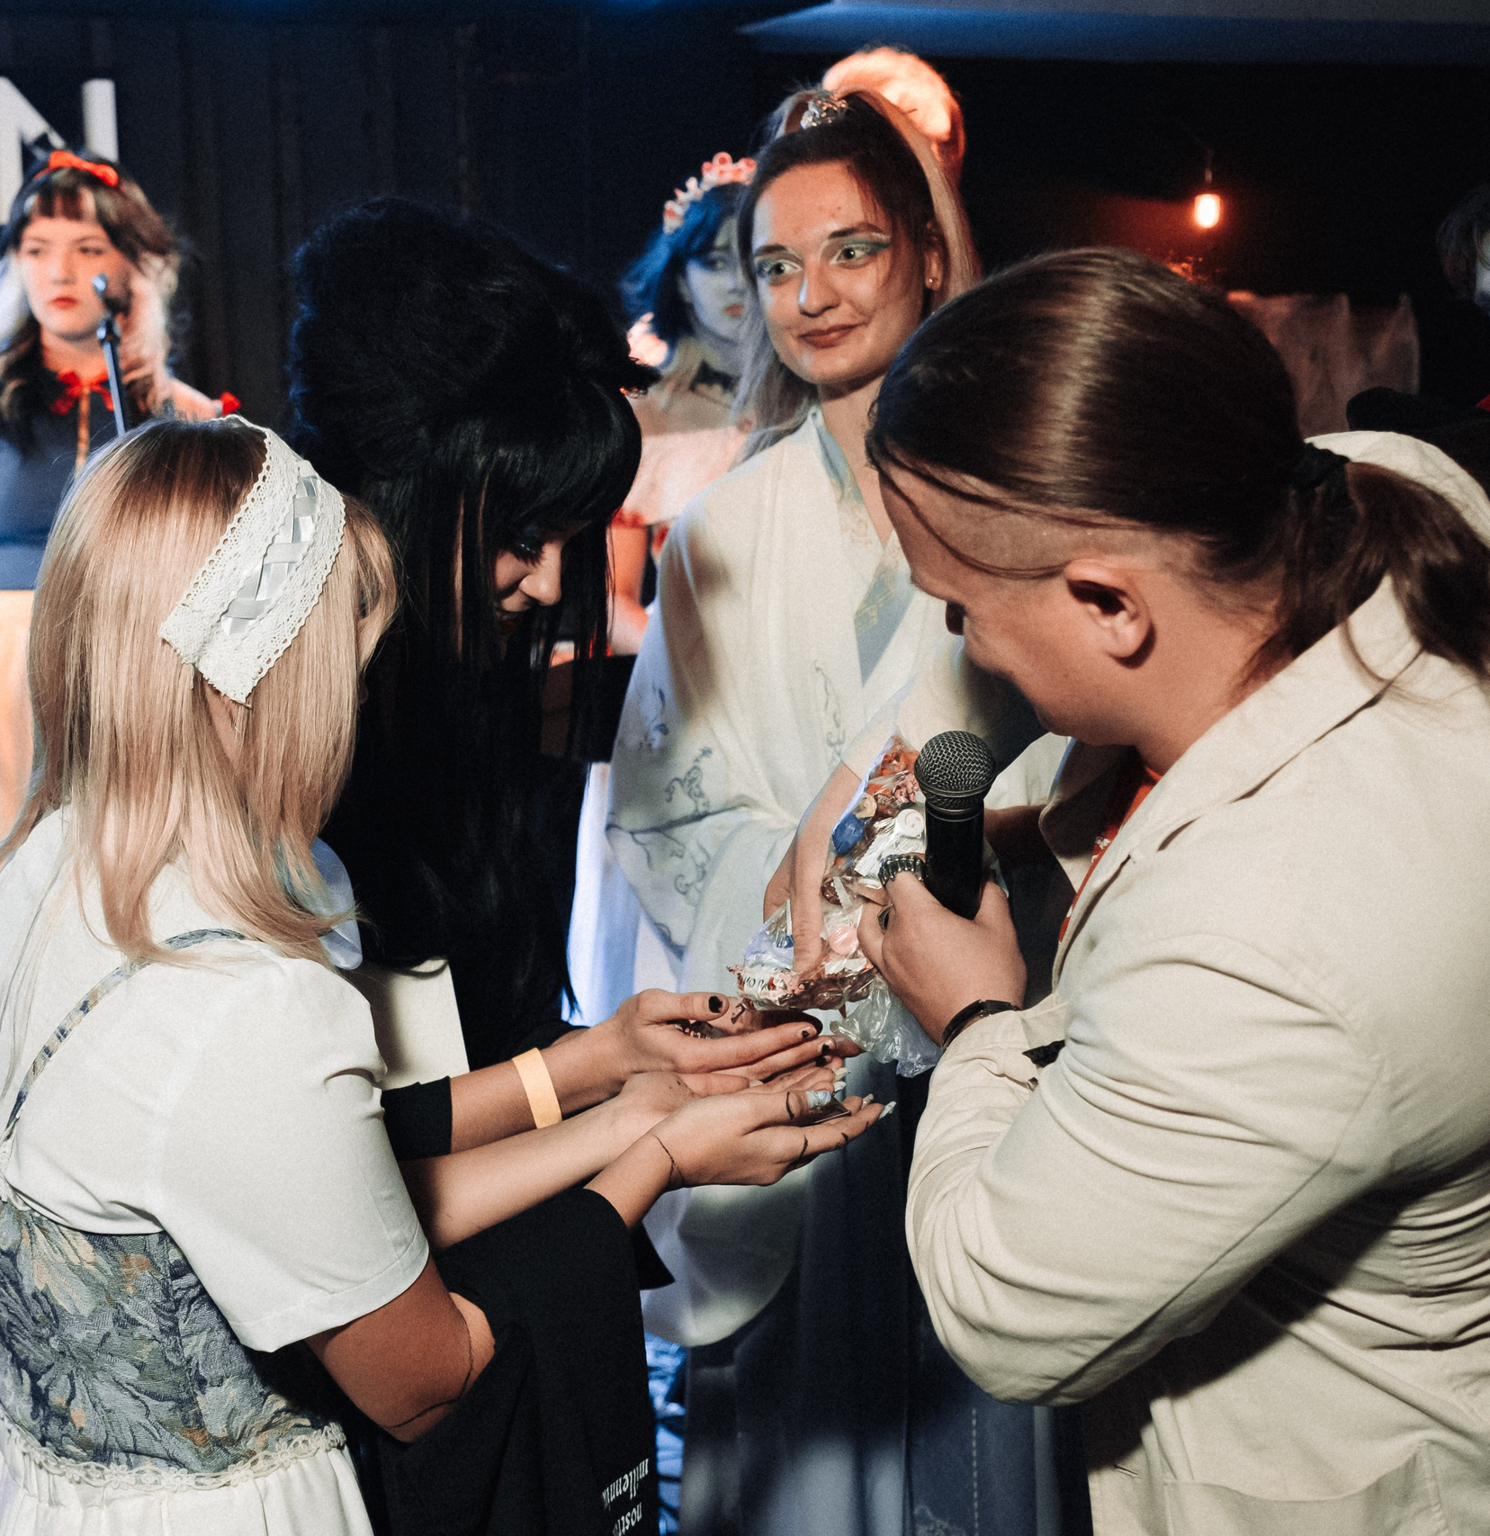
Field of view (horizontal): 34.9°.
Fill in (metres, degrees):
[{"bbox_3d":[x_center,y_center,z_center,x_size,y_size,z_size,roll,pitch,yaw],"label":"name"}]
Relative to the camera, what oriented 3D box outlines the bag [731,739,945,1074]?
[{"bbox_3d":[0.070,0.091,1.570,0.160,0.220,0.130,1,9,9],"label":"bag"}]

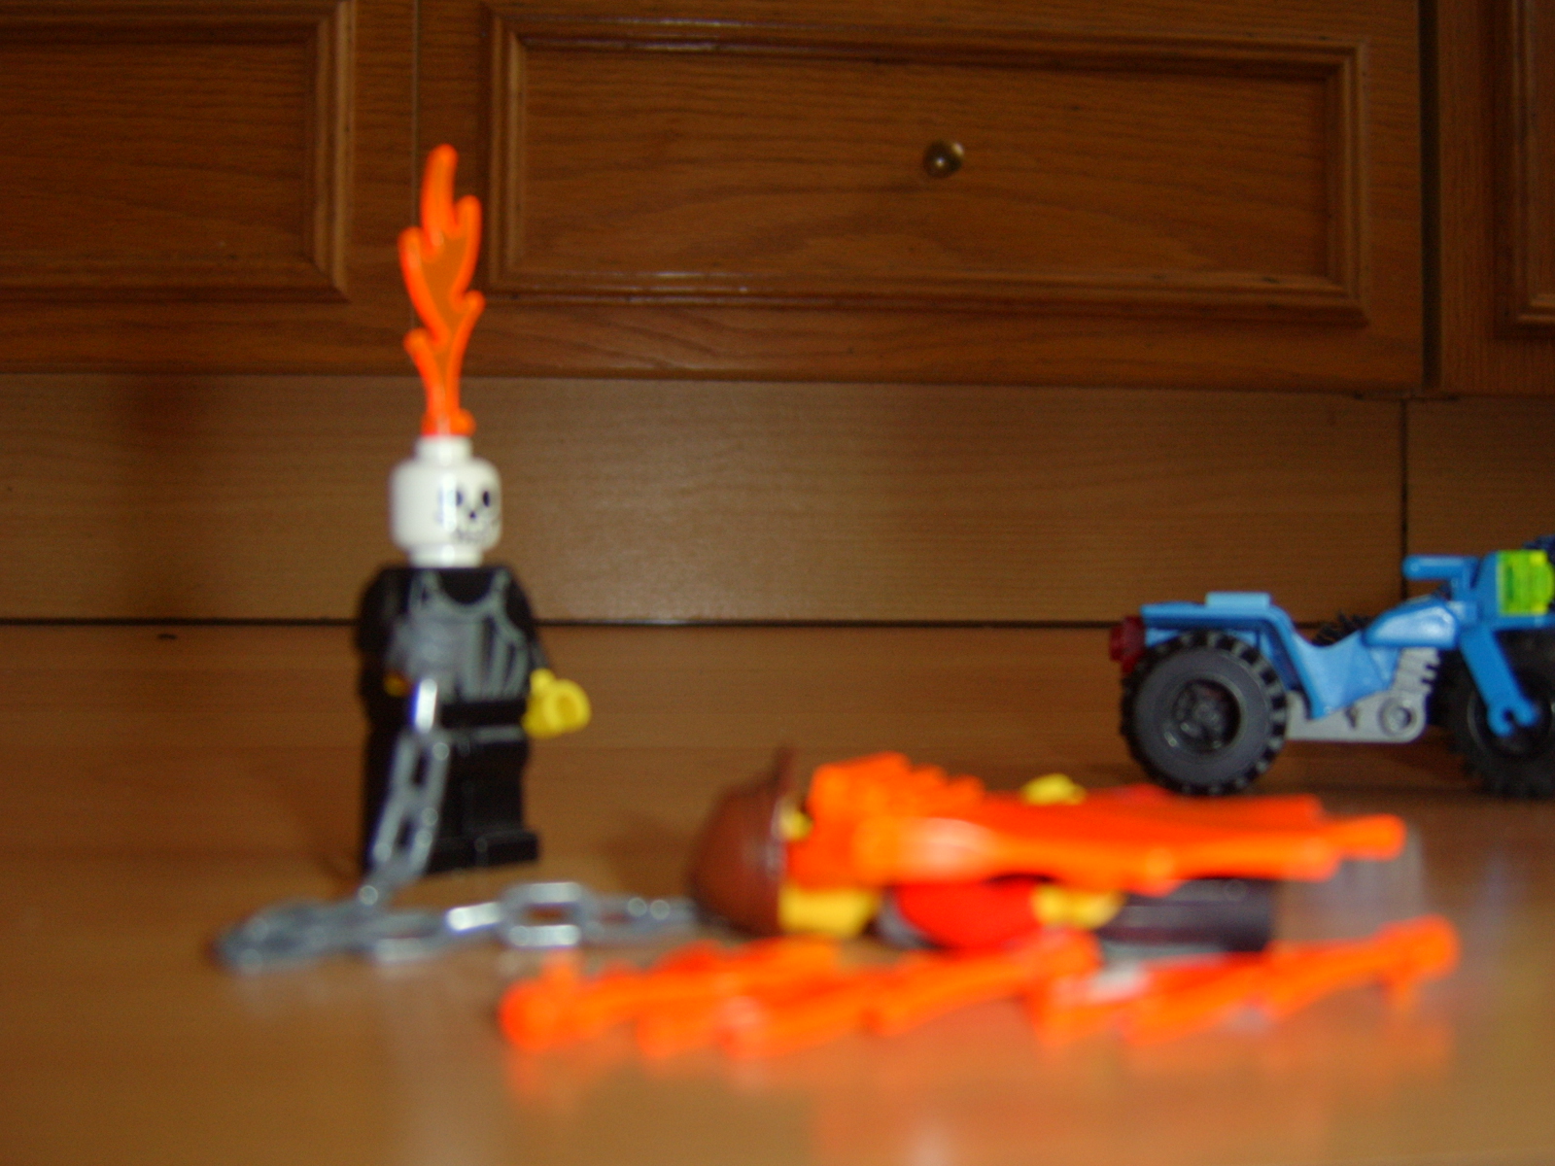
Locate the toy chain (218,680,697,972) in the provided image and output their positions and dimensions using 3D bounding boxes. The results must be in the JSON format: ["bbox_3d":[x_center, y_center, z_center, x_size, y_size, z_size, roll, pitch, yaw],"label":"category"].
[{"bbox_3d":[-0.024,0.018,0.108,0.035,0.019,0.022,0,1,-8],"label":"toy chain"}]

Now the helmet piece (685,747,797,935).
[{"bbox_3d":[-0.003,0.020,0.108,0.008,0.015,0.012,2,0,0],"label":"helmet piece"}]

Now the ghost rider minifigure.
[{"bbox_3d":[-0.029,-0.007,0.130,0.022,0.068,0.013,-1,1,-44],"label":"ghost rider minifigure"}]

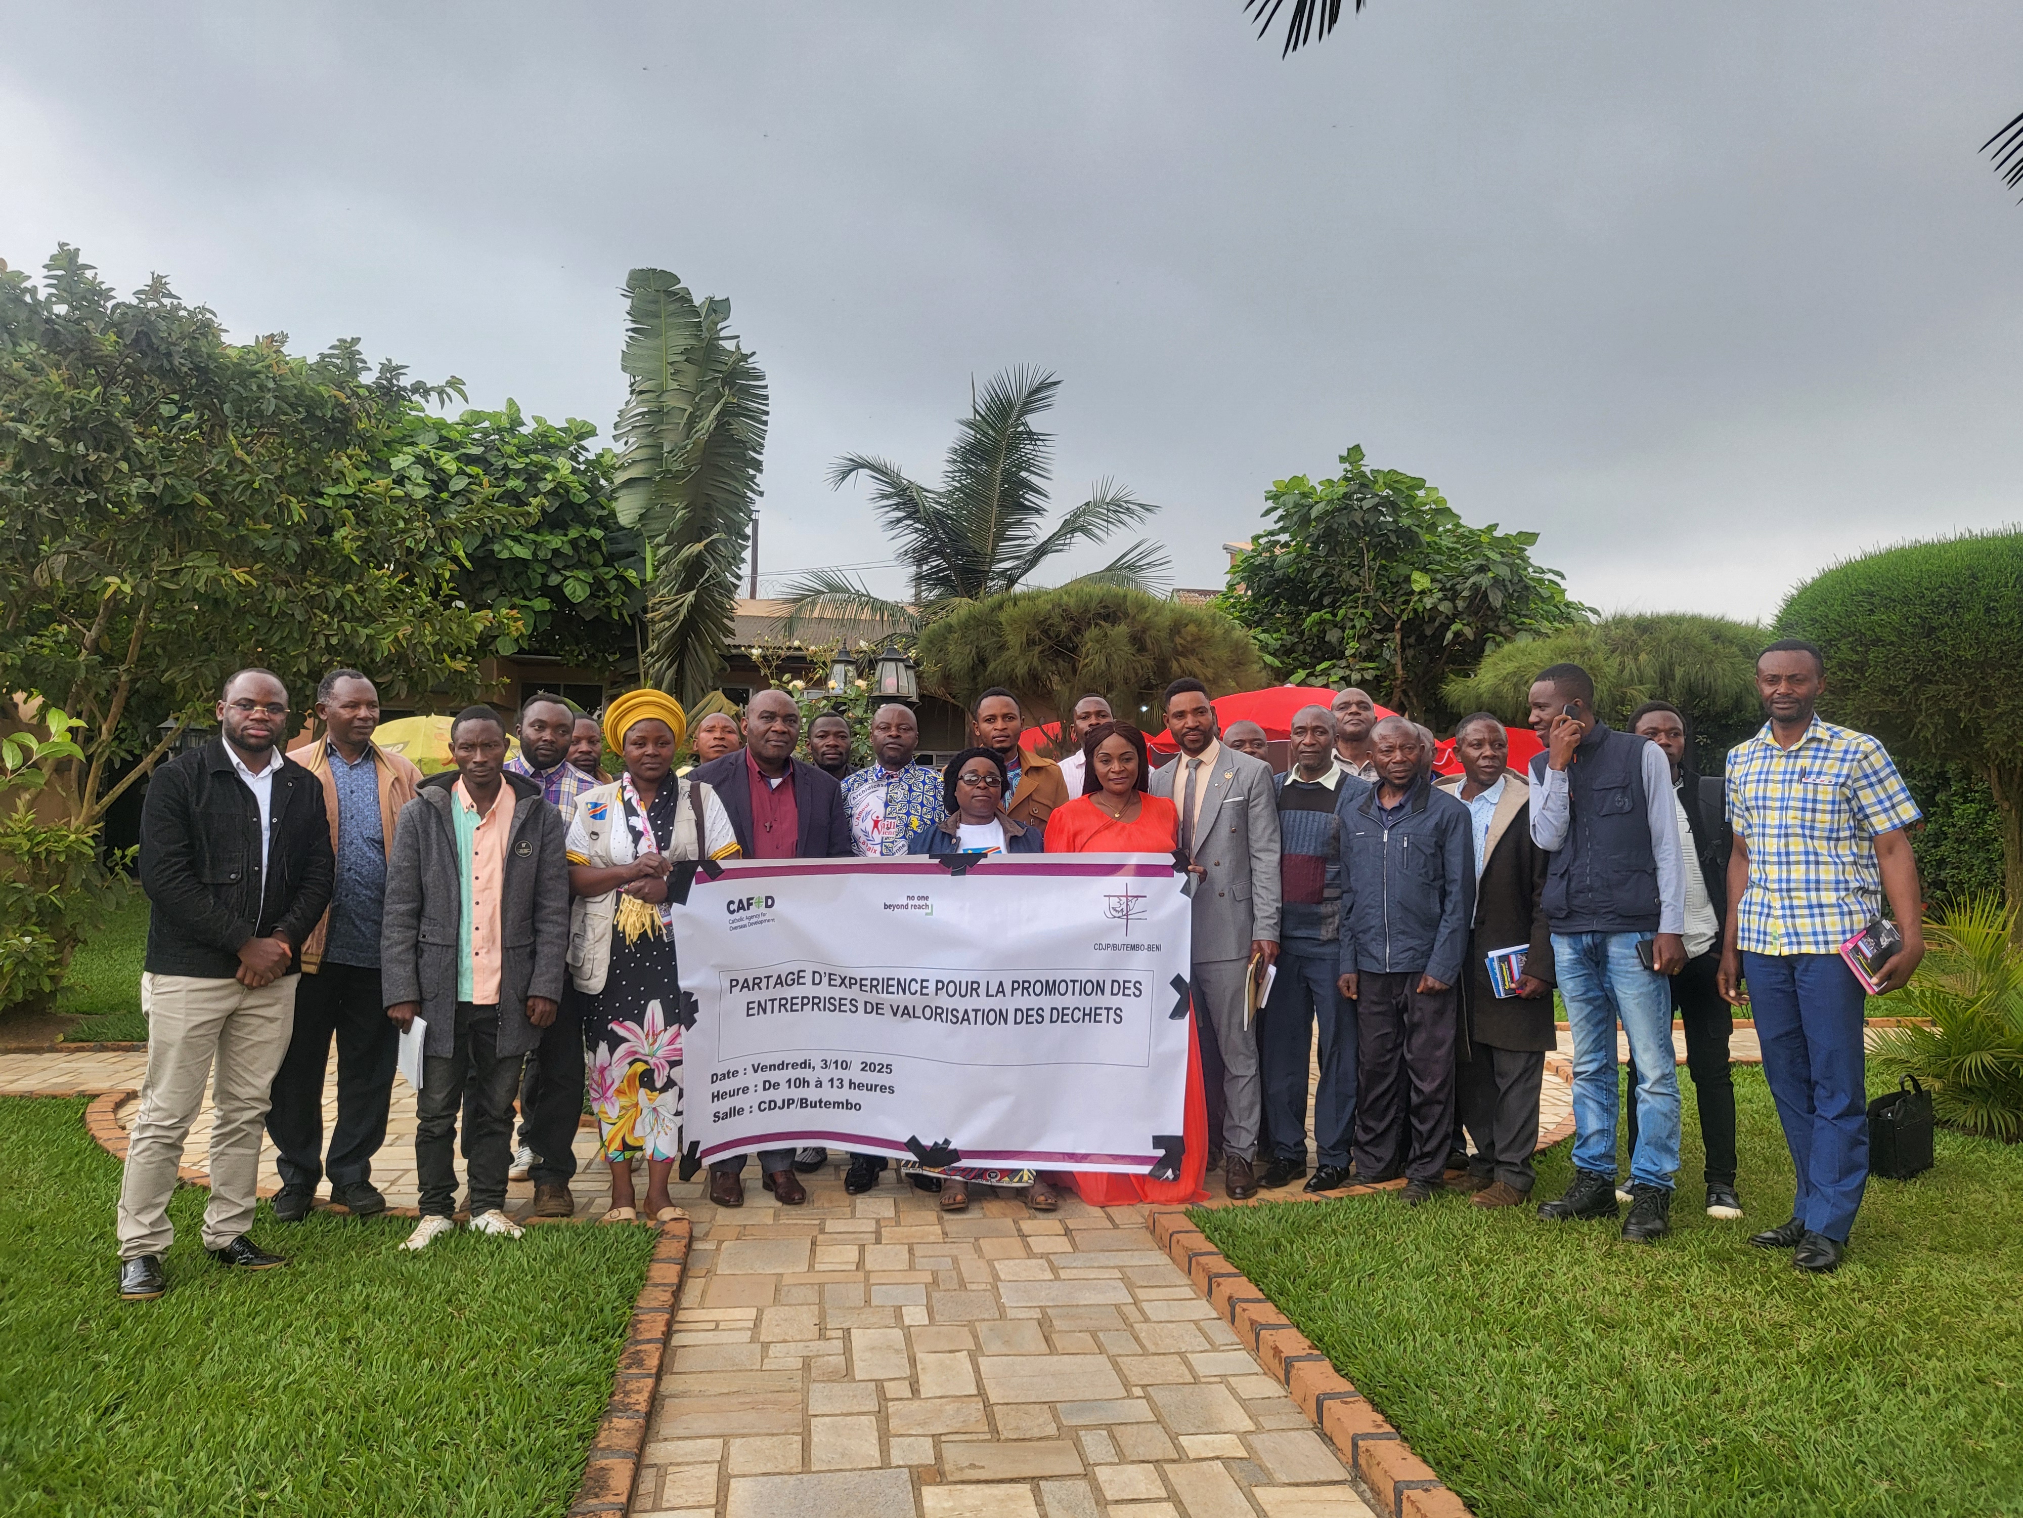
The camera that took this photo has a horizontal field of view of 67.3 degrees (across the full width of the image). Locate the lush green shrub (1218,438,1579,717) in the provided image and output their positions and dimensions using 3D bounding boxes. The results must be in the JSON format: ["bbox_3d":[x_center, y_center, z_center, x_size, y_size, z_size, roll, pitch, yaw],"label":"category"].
[{"bbox_3d":[3.670,-1.203,14.172,3.400,3.400,3.000,0,-1,0],"label":"lush green shrub"}]

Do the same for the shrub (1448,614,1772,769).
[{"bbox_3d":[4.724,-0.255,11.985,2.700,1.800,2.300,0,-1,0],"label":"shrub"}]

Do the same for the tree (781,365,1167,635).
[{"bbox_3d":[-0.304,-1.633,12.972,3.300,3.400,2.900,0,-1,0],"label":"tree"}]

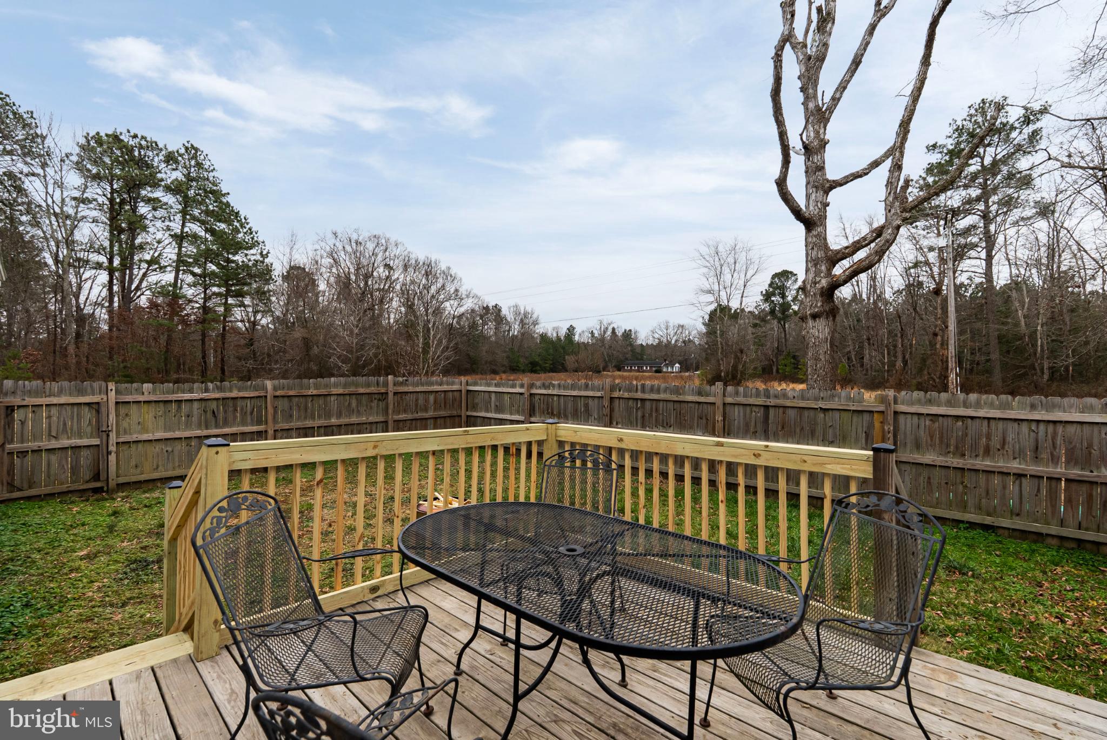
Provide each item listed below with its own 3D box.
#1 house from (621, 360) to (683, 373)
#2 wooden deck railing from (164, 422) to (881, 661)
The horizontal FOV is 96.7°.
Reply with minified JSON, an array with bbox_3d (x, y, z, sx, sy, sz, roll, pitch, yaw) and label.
[{"bbox_3d":[38.485,-1.458,193.000,22.000,5.100,8.500,-1,-3,38],"label":"house"},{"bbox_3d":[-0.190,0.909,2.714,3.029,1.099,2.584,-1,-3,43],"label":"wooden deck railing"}]

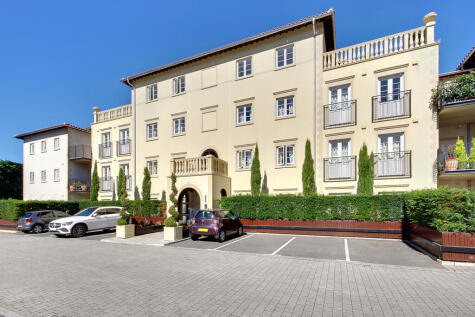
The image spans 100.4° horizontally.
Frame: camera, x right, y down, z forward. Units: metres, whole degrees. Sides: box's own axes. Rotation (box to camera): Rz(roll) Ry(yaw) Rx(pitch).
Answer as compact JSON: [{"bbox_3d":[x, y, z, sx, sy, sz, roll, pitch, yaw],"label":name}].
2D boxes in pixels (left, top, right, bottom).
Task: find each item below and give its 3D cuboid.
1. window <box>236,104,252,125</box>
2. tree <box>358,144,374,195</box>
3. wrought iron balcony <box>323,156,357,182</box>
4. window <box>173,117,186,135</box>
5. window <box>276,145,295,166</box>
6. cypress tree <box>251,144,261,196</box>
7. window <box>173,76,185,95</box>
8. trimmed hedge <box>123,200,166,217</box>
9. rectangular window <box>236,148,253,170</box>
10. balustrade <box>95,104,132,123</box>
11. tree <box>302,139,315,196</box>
[{"bbox_3d":[0.501,-3.120,14.106,1.183,1.375,0.150,-2,-6,21],"label":"window"},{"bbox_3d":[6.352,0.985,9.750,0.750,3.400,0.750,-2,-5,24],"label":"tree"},{"bbox_3d":[5.592,0.597,10.750,1.530,1.280,0.280,-2,-5,24],"label":"wrought iron balcony"},{"bbox_3d":[-4.701,-2.582,16.125,1.113,1.368,0.150,-2,-6,21],"label":"window"},{"bbox_3d":[2.973,-0.173,12.266,1.113,1.189,0.150,-2,-5,22],"label":"window"},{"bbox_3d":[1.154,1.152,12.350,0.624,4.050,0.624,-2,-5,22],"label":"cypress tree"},{"bbox_3d":[-4.710,-5.922,16.129,1.133,1.385,0.150,-2,-6,21],"label":"window"},{"bbox_3d":[-7.083,3.826,15.000,4.700,1.300,0.900,-2,-5,24],"label":"trimmed hedge"},{"bbox_3d":[0.461,0.101,13.276,1.140,1.254,0.150,-2,-5,22],"label":"rectangular window"},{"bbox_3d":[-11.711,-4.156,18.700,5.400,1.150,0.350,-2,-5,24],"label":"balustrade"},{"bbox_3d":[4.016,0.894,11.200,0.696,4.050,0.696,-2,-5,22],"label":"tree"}]

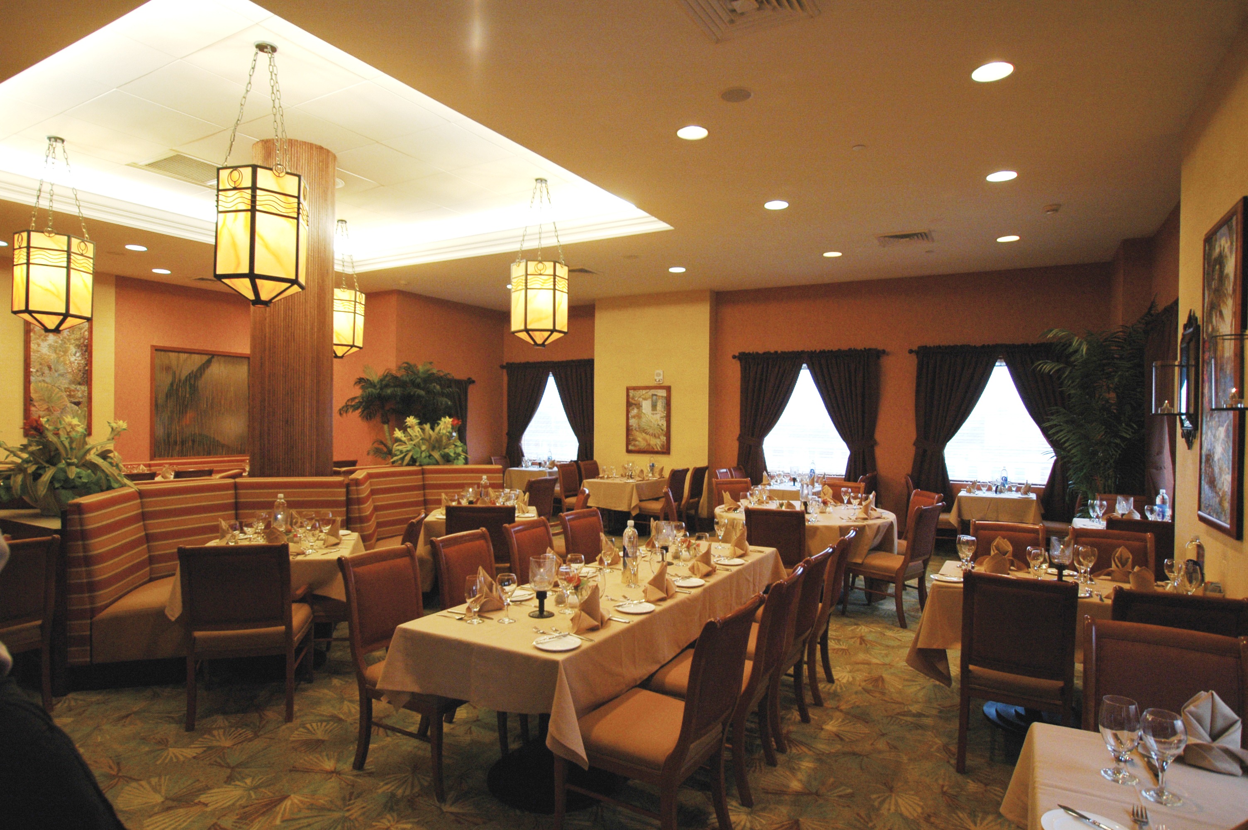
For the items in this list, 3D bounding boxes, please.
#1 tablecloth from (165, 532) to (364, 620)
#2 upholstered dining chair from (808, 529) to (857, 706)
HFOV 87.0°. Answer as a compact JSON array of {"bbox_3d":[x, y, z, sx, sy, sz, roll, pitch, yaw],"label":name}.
[{"bbox_3d":[-2.058,0.929,3.940,0.870,0.310,0.870,1,1,-13],"label":"tablecloth"},{"bbox_3d":[1.057,1.185,4.027,0.630,0.940,0.470,1,0,31],"label":"upholstered dining chair"}]

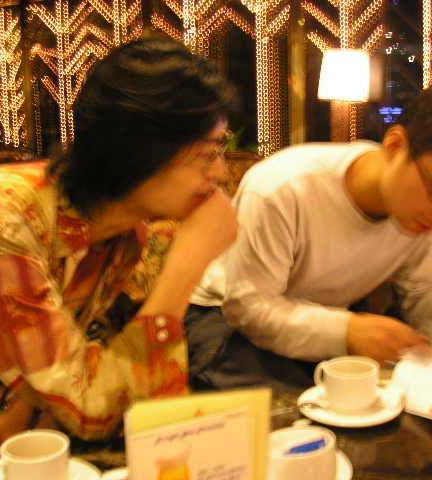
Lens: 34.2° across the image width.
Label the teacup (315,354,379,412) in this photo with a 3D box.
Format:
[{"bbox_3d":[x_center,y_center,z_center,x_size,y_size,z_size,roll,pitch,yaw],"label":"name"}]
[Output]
[{"bbox_3d":[0.181,0.204,0.996,0.103,0.055,0.078,7,15,37],"label":"teacup"}]

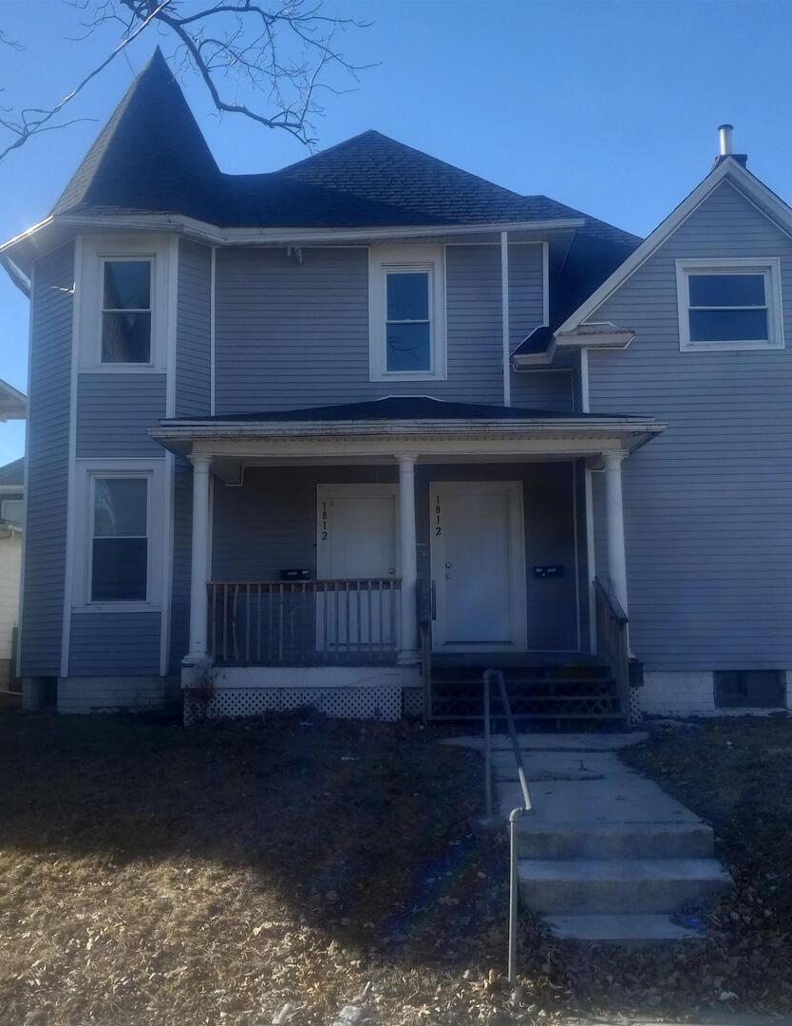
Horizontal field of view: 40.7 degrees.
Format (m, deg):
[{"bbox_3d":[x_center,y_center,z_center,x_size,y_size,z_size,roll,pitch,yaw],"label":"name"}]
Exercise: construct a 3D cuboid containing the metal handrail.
[{"bbox_3d":[0.596,1.527,5.747,0.140,1.328,2.260,-1,-8,2],"label":"metal handrail"}]

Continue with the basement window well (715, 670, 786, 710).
[{"bbox_3d":[4.408,2.198,13.341,0.870,0.485,0.250,0,-8,0],"label":"basement window well"}]

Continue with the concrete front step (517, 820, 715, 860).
[{"bbox_3d":[1.296,1.984,6.468,1.171,0.160,0.350,0,-8,0],"label":"concrete front step"}]

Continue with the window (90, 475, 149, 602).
[{"bbox_3d":[-3.633,0.330,14.053,0.738,1.682,0.100,0,-8,0],"label":"window"}]

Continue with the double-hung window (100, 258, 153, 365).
[{"bbox_3d":[-3.652,-2.731,14.466,0.697,1.501,0.100,0,-8,0],"label":"double-hung window"}]

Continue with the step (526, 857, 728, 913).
[{"bbox_3d":[1.228,2.086,5.979,1.136,0.173,0.590,0,-8,0],"label":"step"}]

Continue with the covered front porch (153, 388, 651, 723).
[{"bbox_3d":[0.142,0.336,13.022,5.799,4.253,2.700,0,-8,0],"label":"covered front porch"}]

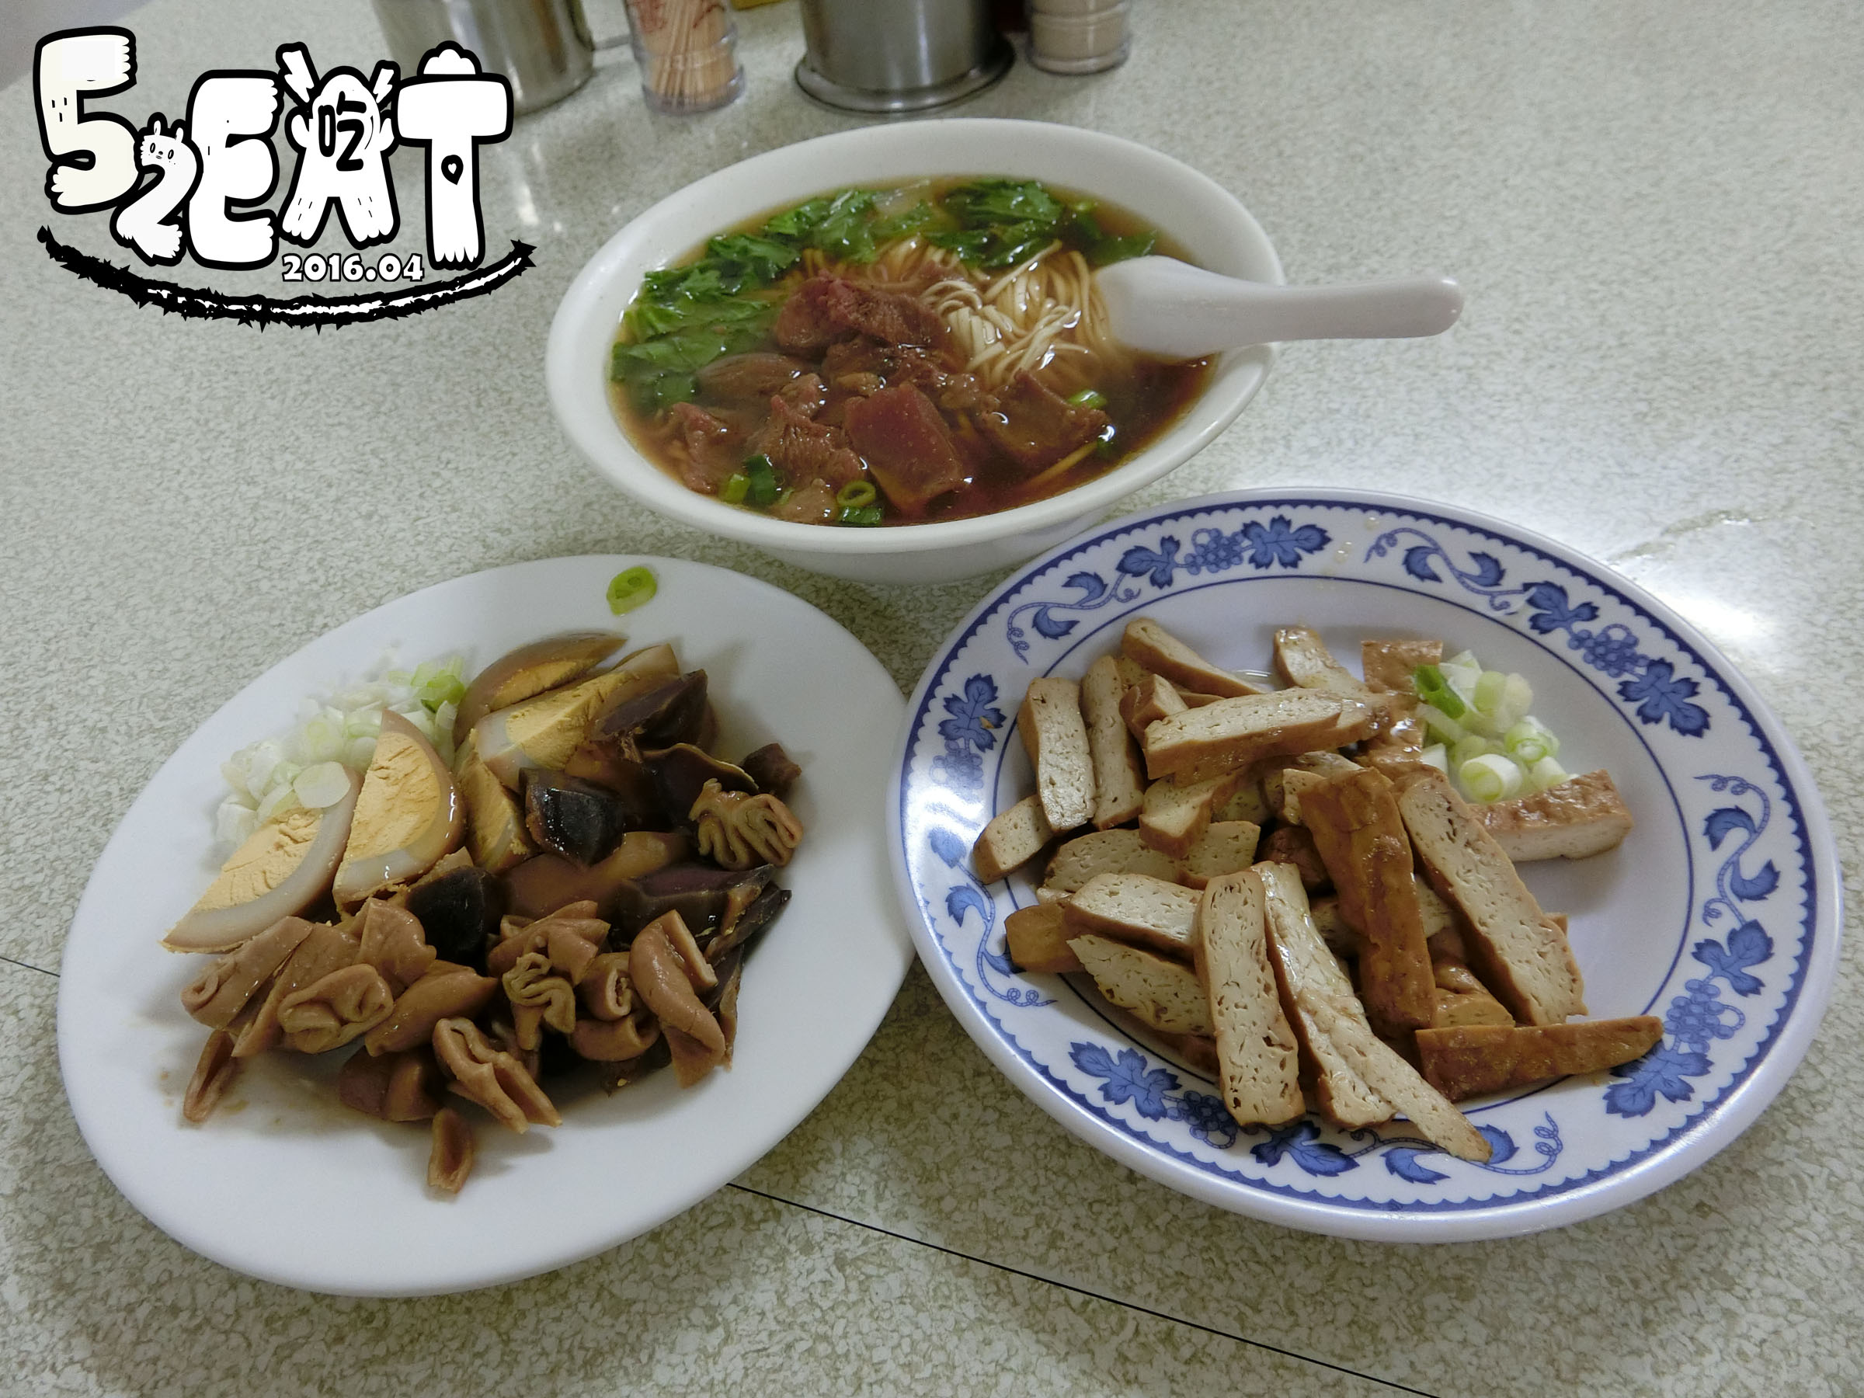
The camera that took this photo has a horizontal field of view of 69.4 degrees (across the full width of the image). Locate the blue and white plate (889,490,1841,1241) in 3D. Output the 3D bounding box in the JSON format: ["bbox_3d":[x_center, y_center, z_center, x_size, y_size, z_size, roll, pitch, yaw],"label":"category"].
[{"bbox_3d":[0.092,0.028,0.310,0.197,0.026,0.197,-3,49,3],"label":"blue and white plate"}]

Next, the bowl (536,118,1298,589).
[{"bbox_3d":[-0.003,-0.092,0.397,0.205,0.066,0.205,-3,49,3],"label":"bowl"}]

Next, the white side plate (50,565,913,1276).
[{"bbox_3d":[-0.098,0.041,0.321,0.200,0.022,0.200,-3,49,3],"label":"white side plate"}]

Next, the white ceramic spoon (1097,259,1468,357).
[{"bbox_3d":[0.076,-0.099,0.365,0.128,0.036,0.043,3,47,32],"label":"white ceramic spoon"}]

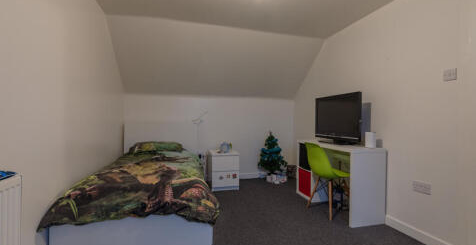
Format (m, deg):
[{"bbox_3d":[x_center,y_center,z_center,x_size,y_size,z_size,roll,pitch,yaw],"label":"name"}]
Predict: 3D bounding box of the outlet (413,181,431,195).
[{"bbox_3d":[1.594,0.571,1.950,0.012,0.087,0.148,0,1,-14],"label":"outlet"}]

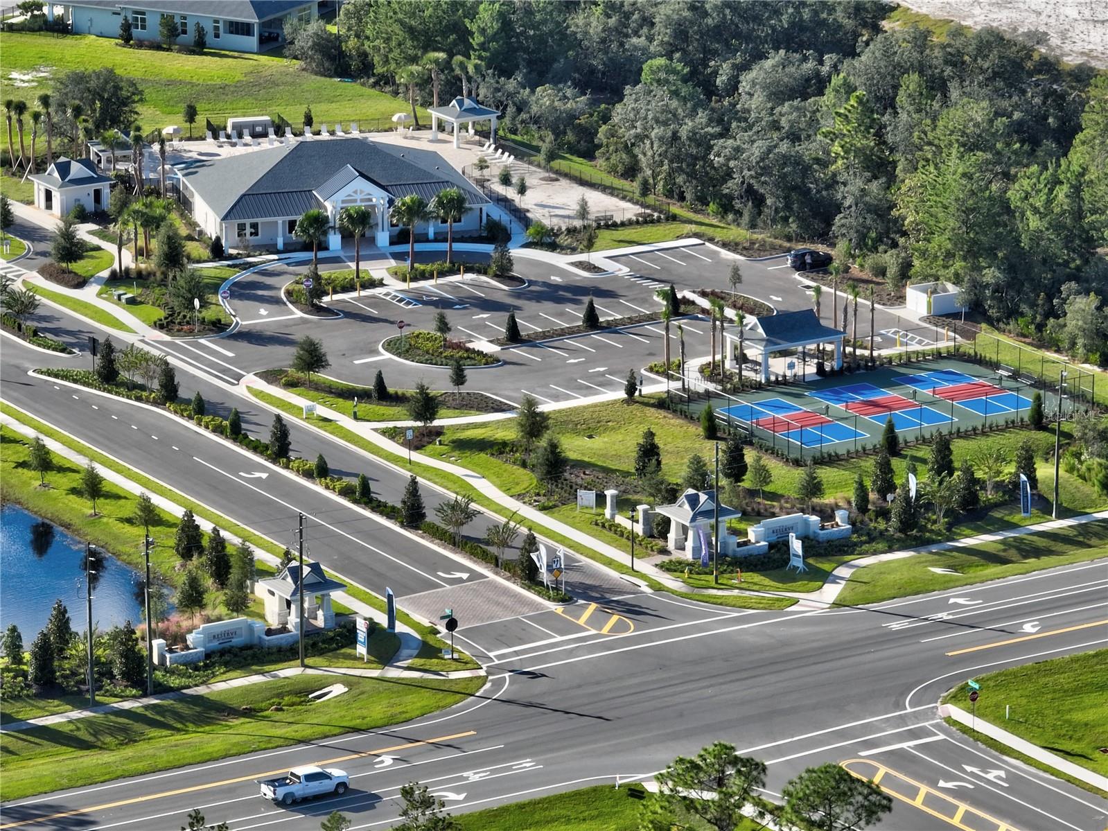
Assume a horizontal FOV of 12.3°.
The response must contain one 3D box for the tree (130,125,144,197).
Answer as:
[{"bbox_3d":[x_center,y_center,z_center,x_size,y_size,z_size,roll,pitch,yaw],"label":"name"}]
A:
[{"bbox_3d":[-39.792,-24.300,490.517,1.440,7.010,1.440,0,16,0],"label":"tree"}]

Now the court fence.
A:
[{"bbox_3d":[26.689,-2.046,420.102,29.100,3.050,18.600,-10,19,-31],"label":"court fence"}]

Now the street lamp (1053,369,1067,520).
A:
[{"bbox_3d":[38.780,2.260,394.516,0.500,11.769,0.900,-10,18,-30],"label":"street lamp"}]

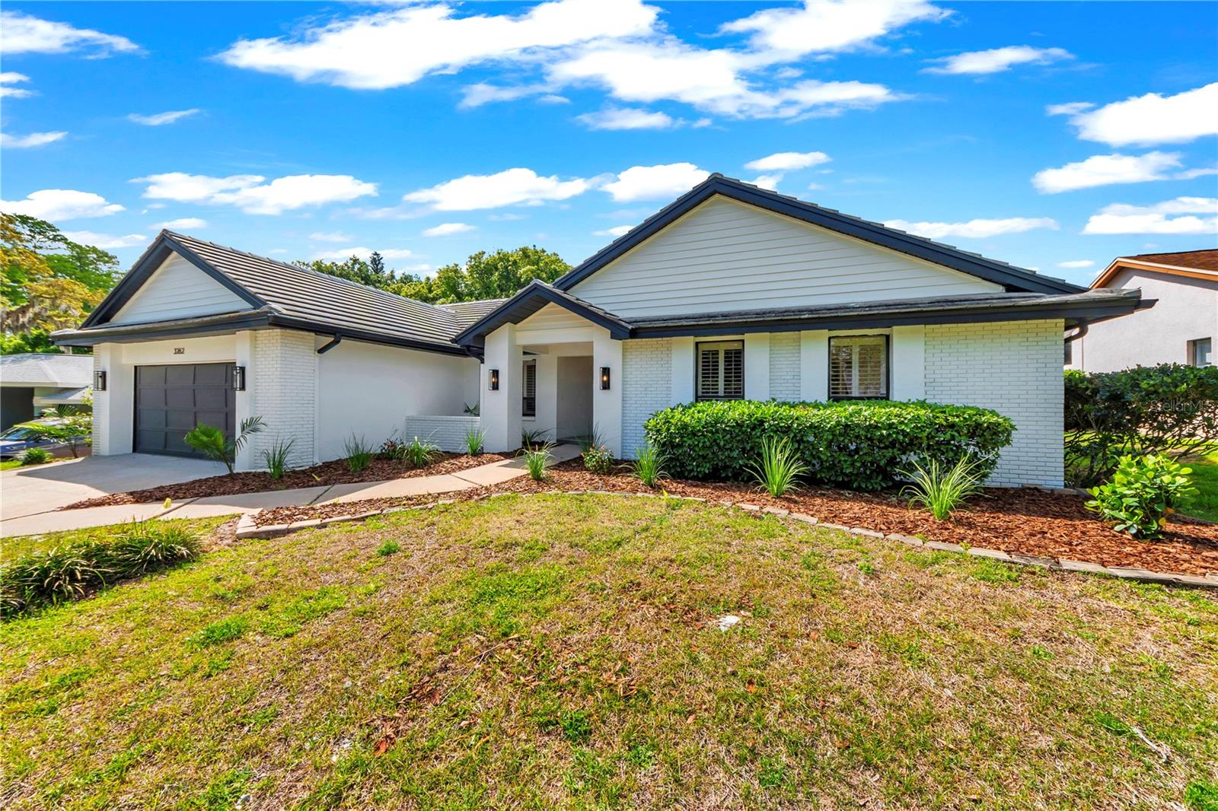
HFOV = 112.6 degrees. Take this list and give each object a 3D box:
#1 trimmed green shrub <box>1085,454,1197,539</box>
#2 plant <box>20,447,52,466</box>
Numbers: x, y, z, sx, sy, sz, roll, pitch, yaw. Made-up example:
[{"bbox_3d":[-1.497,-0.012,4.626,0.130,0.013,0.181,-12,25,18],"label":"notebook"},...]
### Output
[{"bbox_3d":[5.340,0.910,4.100,0.700,0.830,0.700,1,0,-37],"label":"trimmed green shrub"},{"bbox_3d":[-13.200,1.172,9.350,0.460,0.430,0.460,0,0,35],"label":"plant"}]

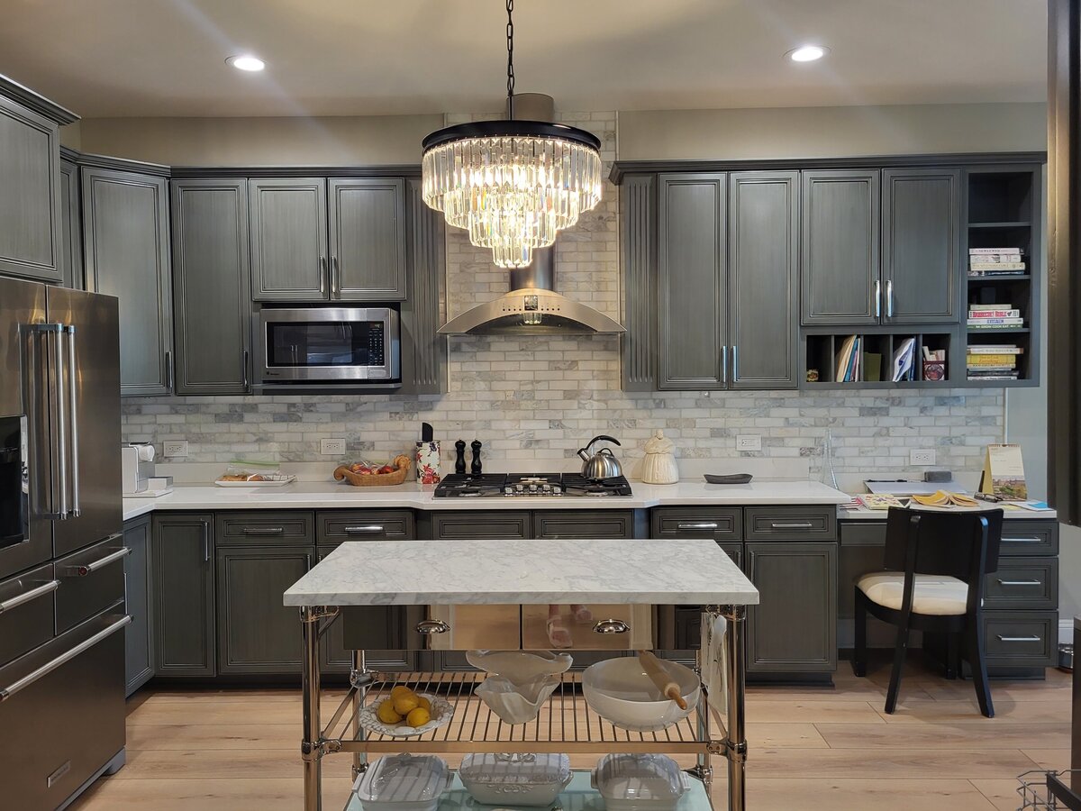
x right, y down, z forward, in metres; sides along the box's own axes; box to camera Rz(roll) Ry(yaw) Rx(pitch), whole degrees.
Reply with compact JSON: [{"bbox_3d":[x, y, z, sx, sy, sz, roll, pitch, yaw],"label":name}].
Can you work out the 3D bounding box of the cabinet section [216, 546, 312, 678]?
[{"bbox_3d":[-1.237,0.923,3.994,0.447,0.586,0.610,-1,2,1],"label":"cabinet section"}]

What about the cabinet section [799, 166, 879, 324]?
[{"bbox_3d":[1.441,-0.760,4.054,0.372,0.739,0.330,-1,2,1],"label":"cabinet section"}]

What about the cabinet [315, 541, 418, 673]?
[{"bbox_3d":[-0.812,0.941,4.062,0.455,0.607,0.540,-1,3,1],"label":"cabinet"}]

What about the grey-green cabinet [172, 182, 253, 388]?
[{"bbox_3d":[-1.595,-0.583,4.119,0.373,1.050,0.330,-1,3,1],"label":"grey-green cabinet"}]

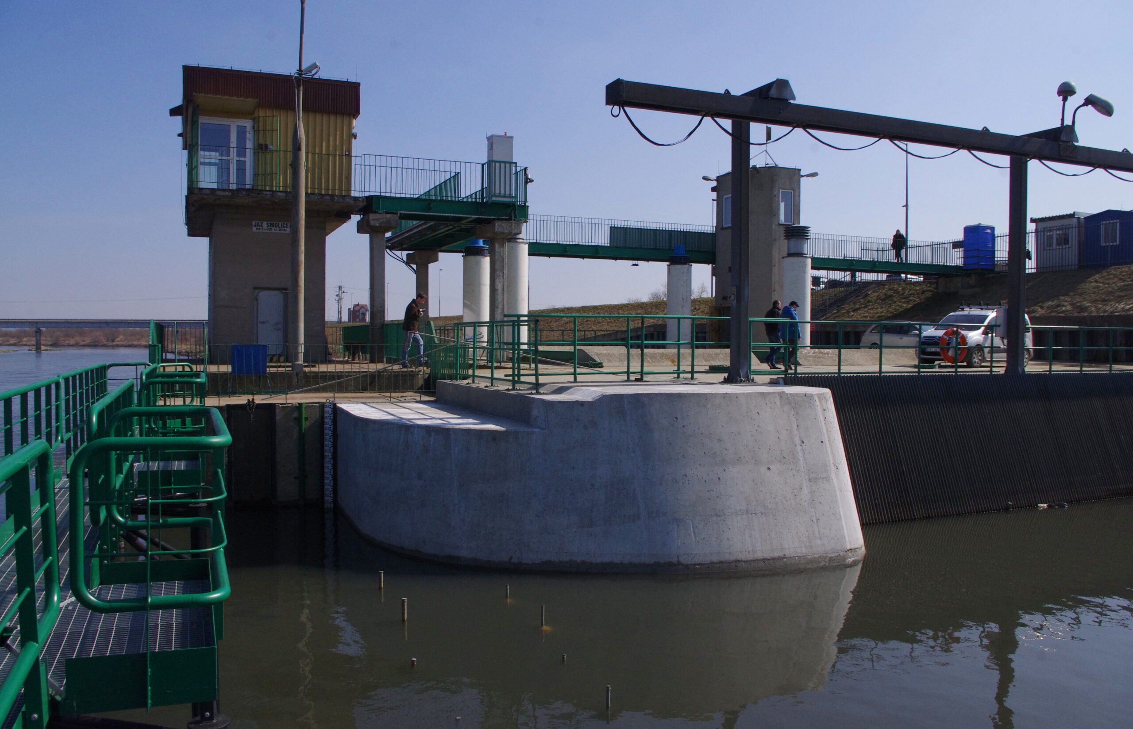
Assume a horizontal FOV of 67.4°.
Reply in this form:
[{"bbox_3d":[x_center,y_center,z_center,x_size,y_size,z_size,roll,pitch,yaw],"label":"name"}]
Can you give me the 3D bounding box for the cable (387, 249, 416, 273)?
[{"bbox_3d":[-6.200,-3.880,31.900,1.200,0.930,0.250,0,2,-22],"label":"cable"}]

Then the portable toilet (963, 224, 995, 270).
[{"bbox_3d":[21.240,-6.000,43.700,1.100,2.330,1.100,0,2,-22],"label":"portable toilet"}]

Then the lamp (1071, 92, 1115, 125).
[{"bbox_3d":[10.204,-4.969,16.312,1.000,0.600,0.350,0,2,-22],"label":"lamp"}]

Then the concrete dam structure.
[{"bbox_3d":[0.100,1.461,13.600,6.600,2.400,6.000,0,2,-22],"label":"concrete dam structure"}]

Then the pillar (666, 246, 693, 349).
[{"bbox_3d":[4.624,-2.659,34.537,1.020,4.430,1.020,0,2,0],"label":"pillar"}]

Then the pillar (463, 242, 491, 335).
[{"bbox_3d":[-3.110,-2.228,29.500,0.960,4.150,0.960,0,2,-22],"label":"pillar"}]

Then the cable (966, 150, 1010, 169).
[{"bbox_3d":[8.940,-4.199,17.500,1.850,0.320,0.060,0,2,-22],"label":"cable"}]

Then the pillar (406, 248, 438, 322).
[{"bbox_3d":[-5.700,-2.362,33.598,0.820,4.055,1.500,0,2,-23],"label":"pillar"}]

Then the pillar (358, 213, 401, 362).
[{"bbox_3d":[-5.241,-2.078,23.802,0.820,4.055,1.500,0,2,-23],"label":"pillar"}]

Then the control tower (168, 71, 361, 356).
[{"bbox_3d":[-8.761,-3.790,24.691,4.500,7.385,6.000,0,2,-23],"label":"control tower"}]

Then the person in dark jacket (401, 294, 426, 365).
[{"bbox_3d":[-3.565,-0.787,19.886,0.600,1.720,0.500,0,2,-8],"label":"person in dark jacket"}]

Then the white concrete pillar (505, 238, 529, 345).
[{"bbox_3d":[-1.642,-2.171,26.849,0.970,3.780,0.970,0,2,0],"label":"white concrete pillar"}]

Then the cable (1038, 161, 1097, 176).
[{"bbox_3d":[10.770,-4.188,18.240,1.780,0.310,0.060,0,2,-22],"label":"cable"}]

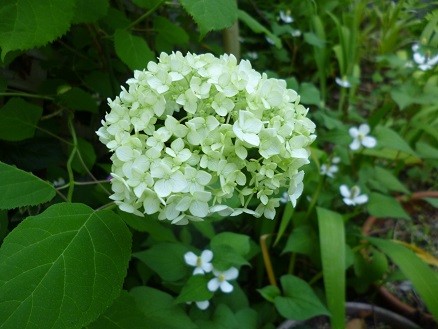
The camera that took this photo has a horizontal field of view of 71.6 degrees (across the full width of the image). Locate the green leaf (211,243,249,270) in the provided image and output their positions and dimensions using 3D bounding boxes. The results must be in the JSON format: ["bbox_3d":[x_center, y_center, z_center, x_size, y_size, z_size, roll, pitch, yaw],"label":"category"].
[{"bbox_3d":[0.015,0.116,0.373,0.055,0.010,0.036,18,55,13],"label":"green leaf"}]

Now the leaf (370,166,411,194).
[{"bbox_3d":[0.247,0.026,0.437,0.057,0.012,0.048,30,46,24],"label":"leaf"}]

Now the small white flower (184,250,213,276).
[{"bbox_3d":[-0.024,0.118,0.365,0.031,0.014,0.031,-9,54,-7],"label":"small white flower"}]

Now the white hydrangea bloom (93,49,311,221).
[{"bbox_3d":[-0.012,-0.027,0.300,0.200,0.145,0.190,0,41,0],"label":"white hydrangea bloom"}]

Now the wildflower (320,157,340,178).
[{"bbox_3d":[0.168,0.005,0.460,0.028,0.016,0.028,18,44,19],"label":"wildflower"}]

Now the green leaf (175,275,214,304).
[{"bbox_3d":[-0.028,0.151,0.364,0.052,0.010,0.032,-25,57,-18],"label":"green leaf"}]

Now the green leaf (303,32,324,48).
[{"bbox_3d":[0.204,-0.261,0.634,0.052,0.012,0.065,-33,54,-29],"label":"green leaf"}]

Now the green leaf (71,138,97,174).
[{"bbox_3d":[-0.191,-0.011,0.430,0.033,0.012,0.057,0,66,-13],"label":"green leaf"}]

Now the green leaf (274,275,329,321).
[{"bbox_3d":[0.104,0.167,0.372,0.067,0.014,0.049,19,52,15],"label":"green leaf"}]

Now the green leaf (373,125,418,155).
[{"bbox_3d":[0.262,-0.033,0.448,0.074,0.012,0.067,34,48,27],"label":"green leaf"}]

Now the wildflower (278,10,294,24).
[{"bbox_3d":[0.138,-0.300,0.620,0.032,0.020,0.032,2,37,-2],"label":"wildflower"}]

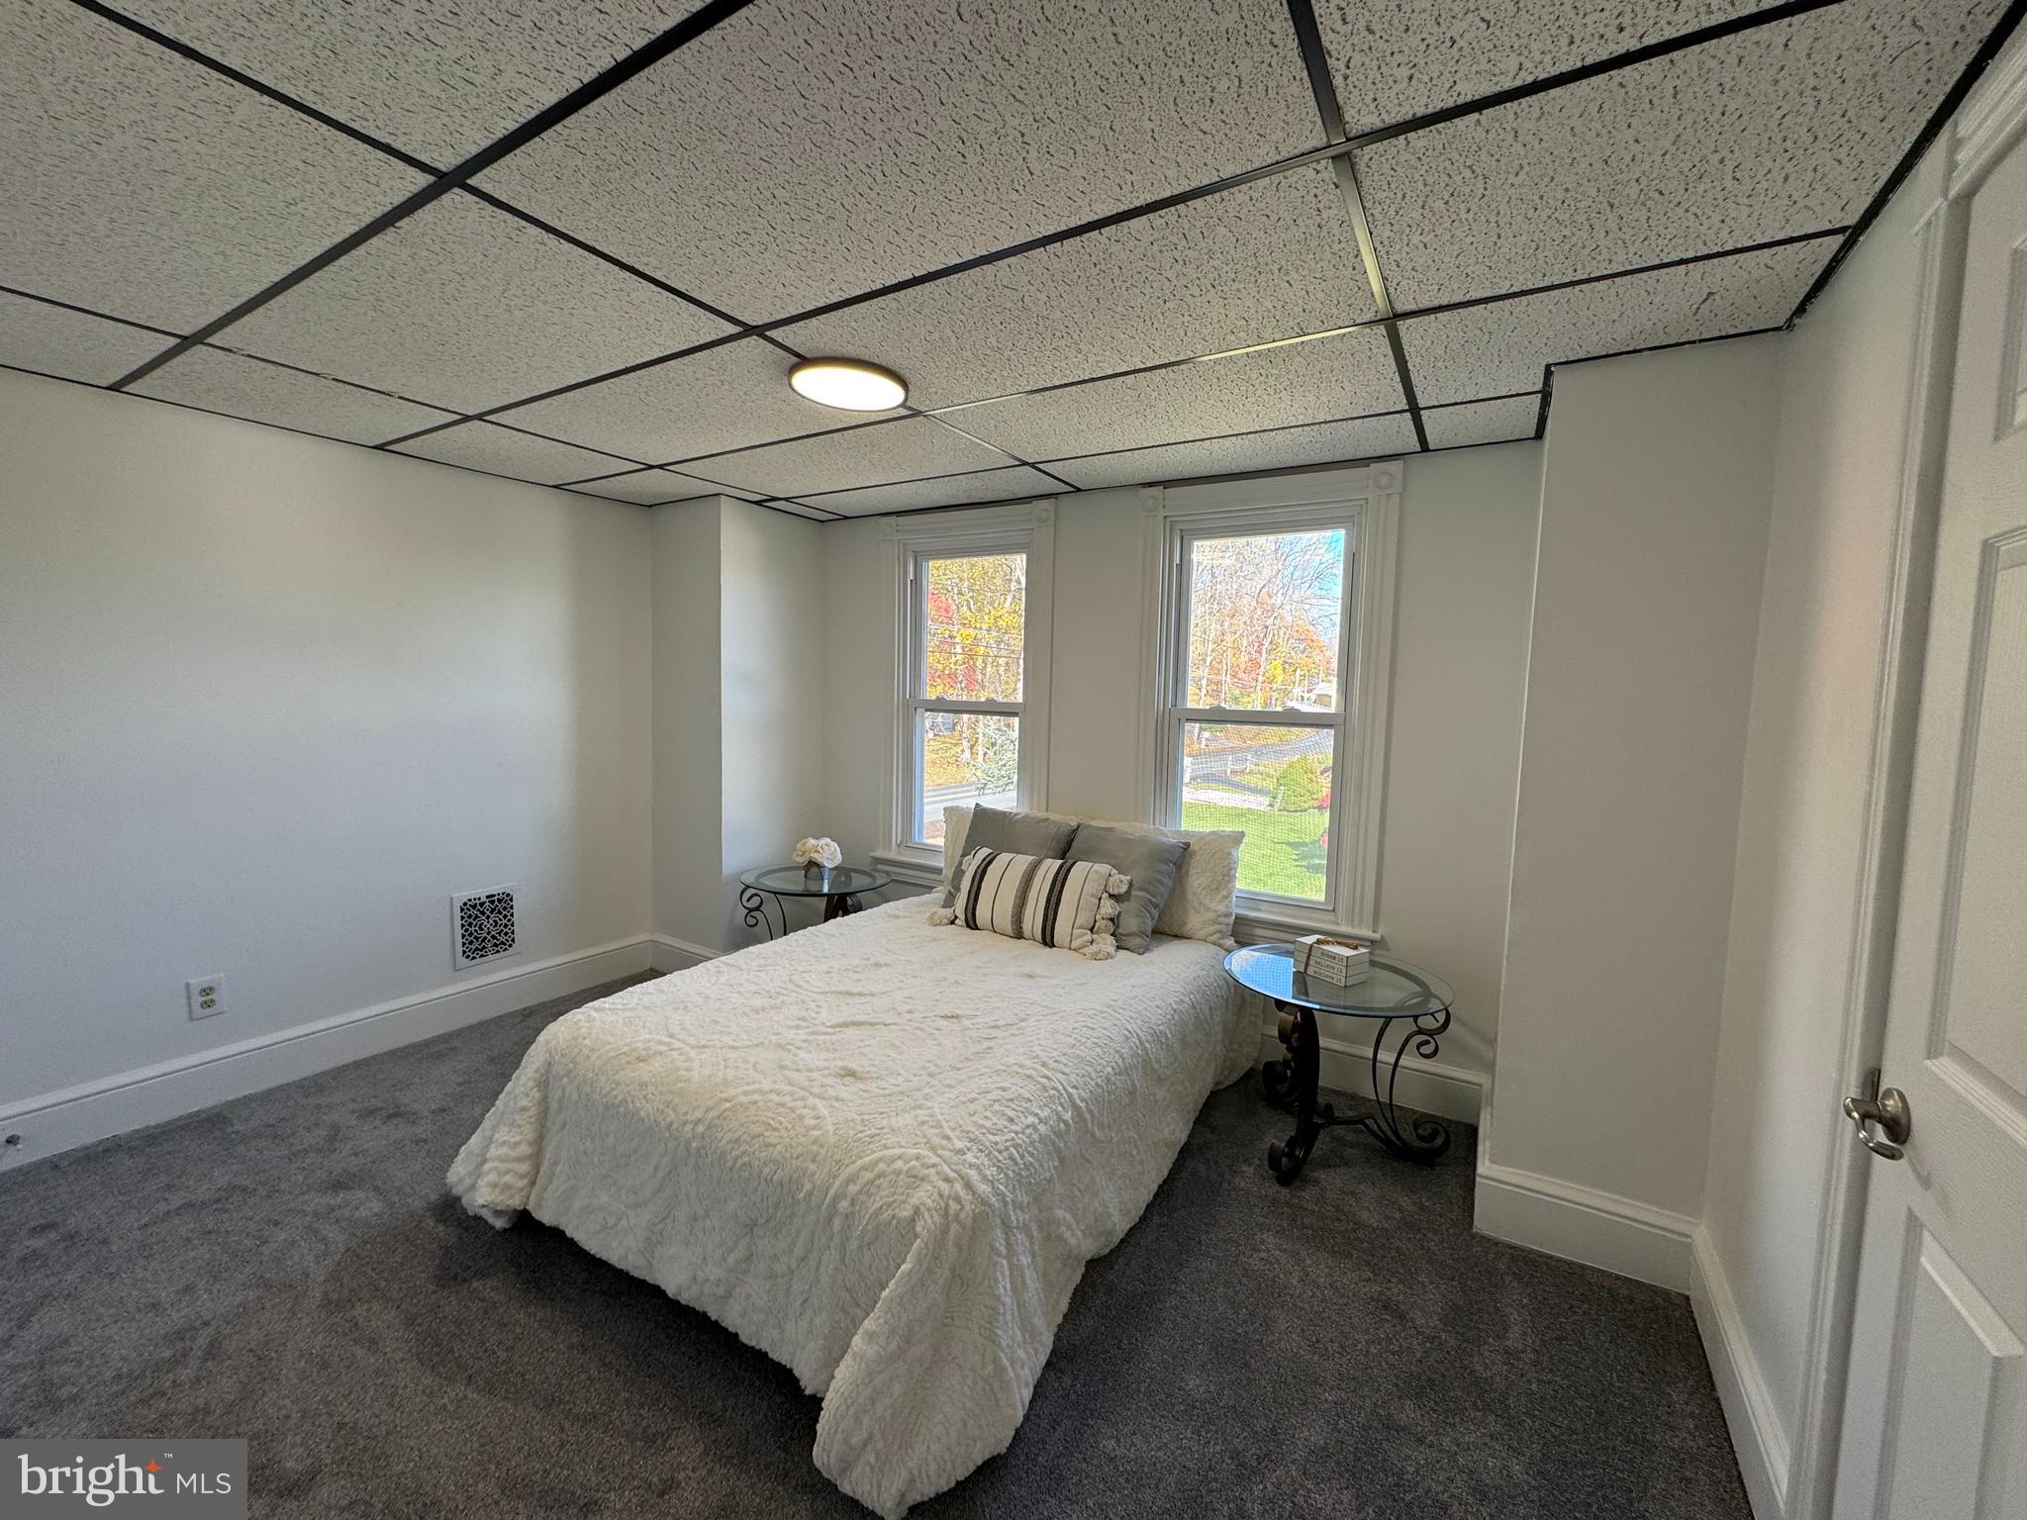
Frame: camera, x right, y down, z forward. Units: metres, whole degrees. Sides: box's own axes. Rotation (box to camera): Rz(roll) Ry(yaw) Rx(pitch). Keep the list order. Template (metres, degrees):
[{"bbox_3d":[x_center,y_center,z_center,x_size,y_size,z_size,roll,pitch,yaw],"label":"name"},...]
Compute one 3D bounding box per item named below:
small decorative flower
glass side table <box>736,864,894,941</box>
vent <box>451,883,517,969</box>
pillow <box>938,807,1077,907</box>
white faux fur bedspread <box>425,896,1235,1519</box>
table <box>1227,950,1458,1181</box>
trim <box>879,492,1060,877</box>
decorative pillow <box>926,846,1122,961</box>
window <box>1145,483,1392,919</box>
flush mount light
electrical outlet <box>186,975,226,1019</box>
[{"bbox_3d":[-0.815,0.403,3.414,0.185,0.165,0.185,0,5,-14],"label":"small decorative flower"},{"bbox_3d":[-0.837,0.757,3.465,0.610,0.530,0.610,4,5,31],"label":"glass side table"},{"bbox_3d":[-2.011,0.635,3.131,0.020,0.280,0.230,4,5,32],"label":"vent"},{"bbox_3d":[-0.024,0.400,3.106,0.450,0.420,0.150,4,-12,31],"label":"pillow"},{"bbox_3d":[-0.218,0.883,2.426,1.500,0.480,1.920,4,5,29],"label":"white faux fur bedspread"},{"bbox_3d":[0.933,0.896,2.413,0.610,0.540,0.610,4,5,31],"label":"table"},{"bbox_3d":[-0.223,-0.278,3.498,0.875,1.540,0.080,4,5,29],"label":"trim"},{"bbox_3d":[0.053,0.482,2.902,0.660,0.330,0.160,4,-17,37],"label":"decorative pillow"},{"bbox_3d":[0.860,-0.206,2.900,0.845,1.520,0.110,4,5,29],"label":"window"},{"bbox_3d":[-0.418,-0.958,2.110,0.300,0.030,0.300,1,4,0],"label":"flush mount light"},{"bbox_3d":[-2.435,0.712,2.470,0.012,0.119,0.077,4,5,32],"label":"electrical outlet"}]

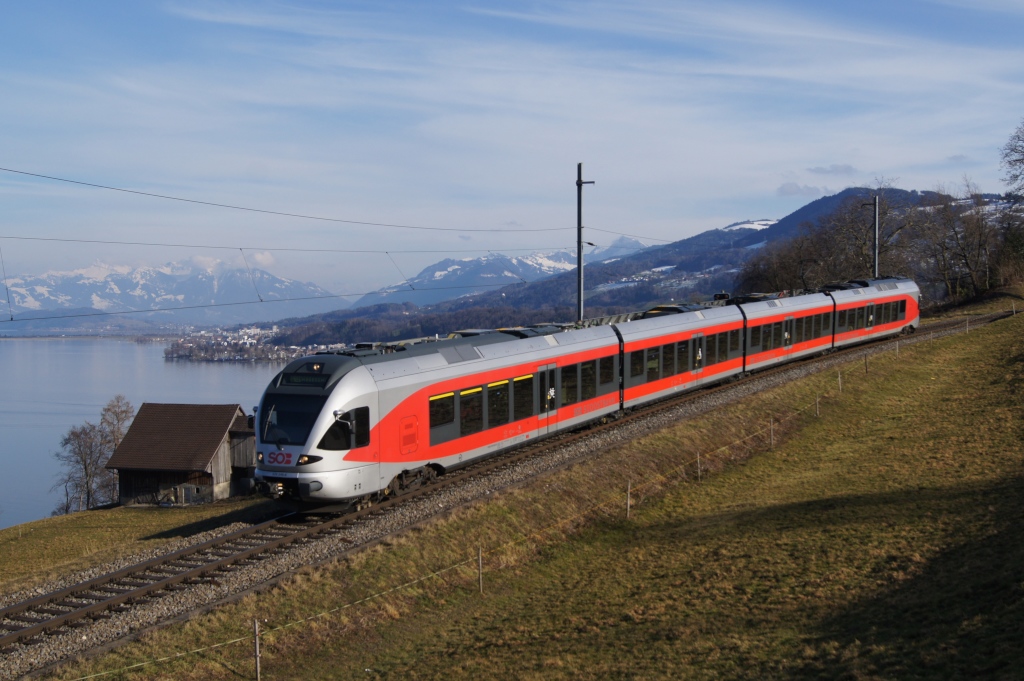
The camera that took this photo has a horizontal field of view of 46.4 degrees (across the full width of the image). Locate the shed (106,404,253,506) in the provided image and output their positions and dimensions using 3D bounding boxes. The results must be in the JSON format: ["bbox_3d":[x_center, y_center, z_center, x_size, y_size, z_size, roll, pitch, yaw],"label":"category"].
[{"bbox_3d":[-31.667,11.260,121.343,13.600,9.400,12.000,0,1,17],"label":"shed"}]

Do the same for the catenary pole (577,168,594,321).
[{"bbox_3d":[3.564,-2.514,56.847,0.920,11.890,0.340,0,1,29],"label":"catenary pole"}]

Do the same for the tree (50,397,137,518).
[{"bbox_3d":[-41.765,11.223,118.560,8.000,11.800,7.200,0,1,-19],"label":"tree"}]

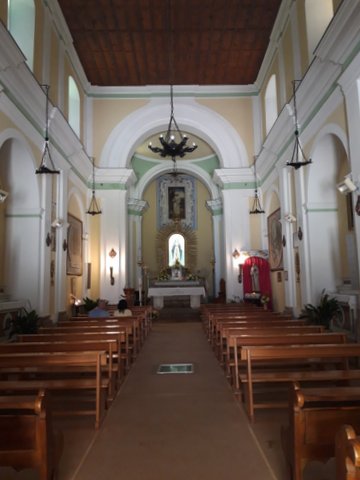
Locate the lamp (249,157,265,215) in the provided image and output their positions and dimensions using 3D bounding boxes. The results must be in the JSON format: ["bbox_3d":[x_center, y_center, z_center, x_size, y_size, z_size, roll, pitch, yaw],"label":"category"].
[{"bbox_3d":[3.303,-2.339,15.463,0.640,2.570,0.640,-1,-7,-1],"label":"lamp"}]

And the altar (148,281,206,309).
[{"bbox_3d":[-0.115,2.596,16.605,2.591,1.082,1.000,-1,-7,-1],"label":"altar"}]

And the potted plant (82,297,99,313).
[{"bbox_3d":[-3.494,2.766,14.144,0.750,1.090,0.750,-1,-7,-1],"label":"potted plant"}]

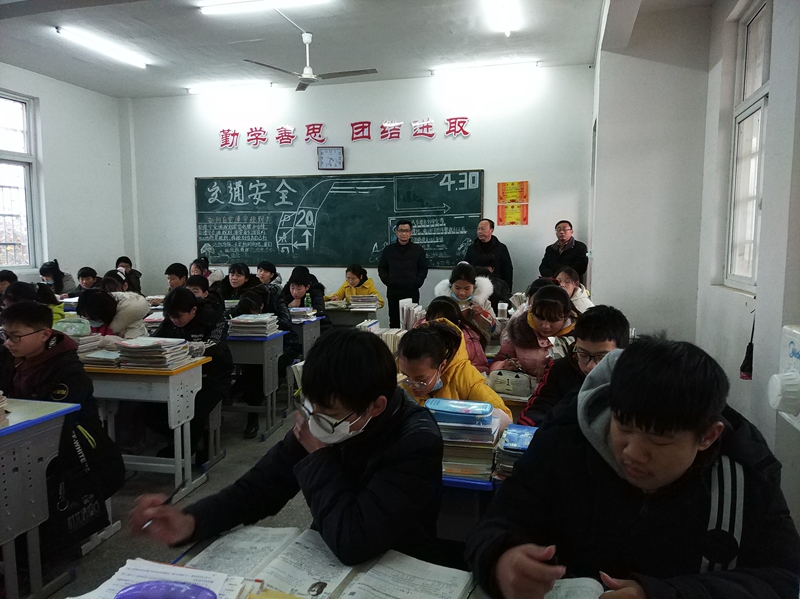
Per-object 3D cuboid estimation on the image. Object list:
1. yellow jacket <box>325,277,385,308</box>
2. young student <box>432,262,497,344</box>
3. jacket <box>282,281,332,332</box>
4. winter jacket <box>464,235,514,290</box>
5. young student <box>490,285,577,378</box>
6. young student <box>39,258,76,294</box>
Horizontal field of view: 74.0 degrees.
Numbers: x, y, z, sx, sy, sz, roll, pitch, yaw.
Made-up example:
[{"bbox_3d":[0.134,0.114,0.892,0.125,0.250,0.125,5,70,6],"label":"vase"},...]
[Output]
[{"bbox_3d":[-0.500,0.028,6.277,0.640,0.620,0.480,2,7,19],"label":"yellow jacket"},{"bbox_3d":[0.491,0.407,4.131,0.540,1.340,0.680,2,7,14],"label":"young student"},{"bbox_3d":[-0.980,0.111,5.516,0.560,0.640,0.480,2,7,14],"label":"jacket"},{"bbox_3d":[1.024,-0.359,6.164,0.580,0.770,0.360,3,6,26],"label":"winter jacket"},{"bbox_3d":[0.751,0.544,2.897,0.580,1.235,0.650,1,6,11],"label":"young student"},{"bbox_3d":[-4.009,0.196,6.280,0.480,1.260,0.650,2,7,14],"label":"young student"}]

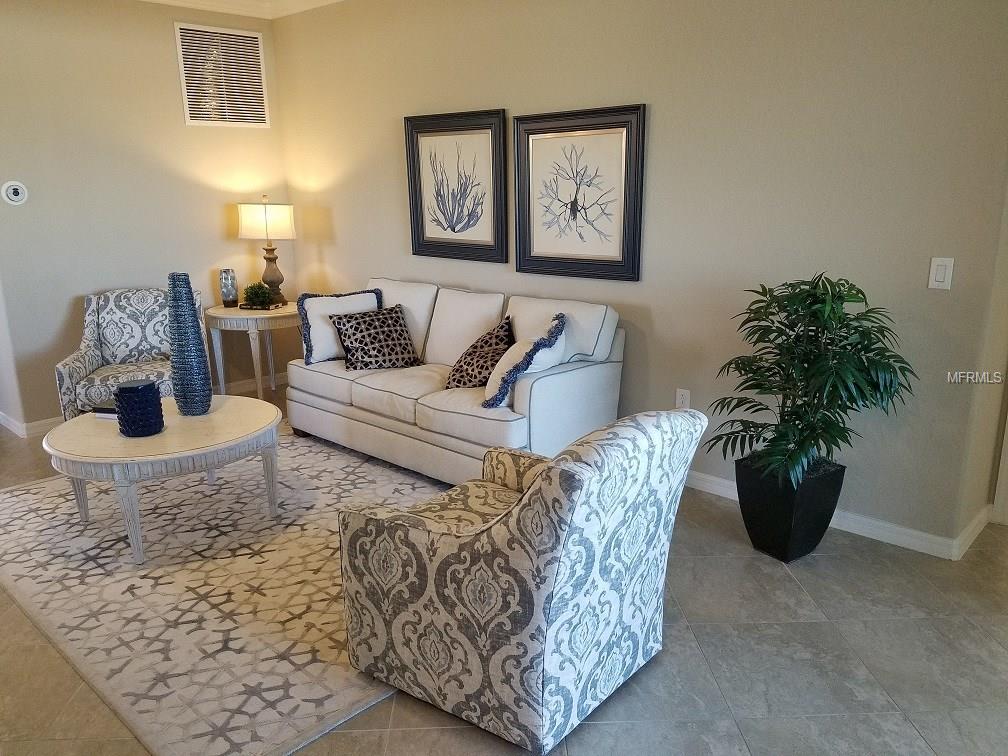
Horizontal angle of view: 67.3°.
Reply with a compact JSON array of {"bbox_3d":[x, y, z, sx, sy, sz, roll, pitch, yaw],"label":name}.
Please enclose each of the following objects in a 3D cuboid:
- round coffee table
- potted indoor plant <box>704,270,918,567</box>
[{"bbox_3d":[-1.552,0.449,3.572,1.005,0.480,1.005,-1,15,0],"label":"round coffee table"},{"bbox_3d":[1.230,0.174,3.120,0.770,1.204,0.724,12,19,42],"label":"potted indoor plant"}]

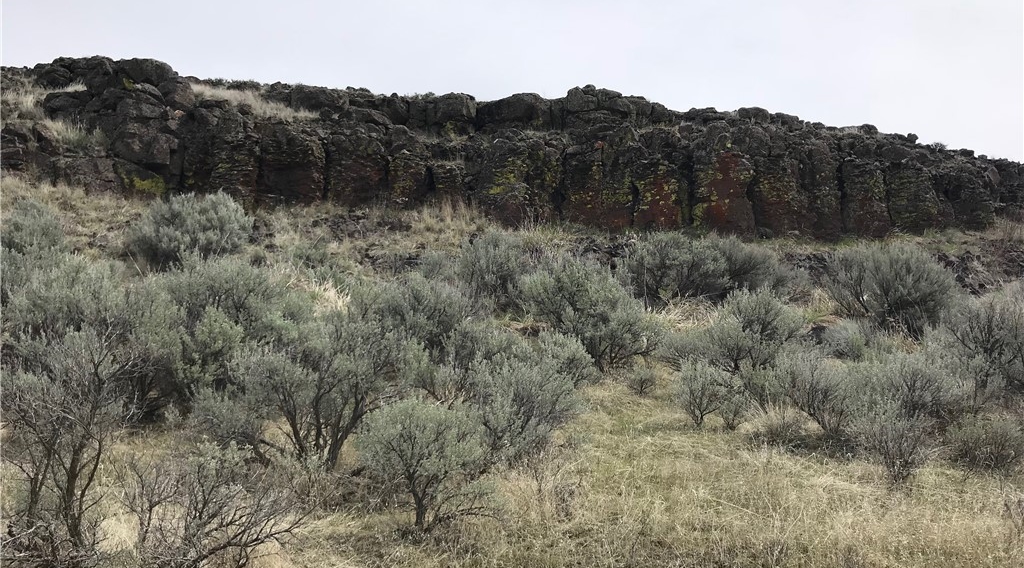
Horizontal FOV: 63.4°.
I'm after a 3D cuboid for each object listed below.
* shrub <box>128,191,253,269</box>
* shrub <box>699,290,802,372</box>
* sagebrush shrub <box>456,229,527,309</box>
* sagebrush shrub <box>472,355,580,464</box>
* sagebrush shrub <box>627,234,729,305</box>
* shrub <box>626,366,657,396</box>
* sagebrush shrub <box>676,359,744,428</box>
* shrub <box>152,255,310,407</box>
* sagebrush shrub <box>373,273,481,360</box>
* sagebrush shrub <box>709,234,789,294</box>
[{"bbox_3d":[-5.667,-0.943,14.600,2.190,1.410,2.010,0,0,0],"label":"shrub"},{"bbox_3d":[2.991,0.578,10.300,1.290,1.090,1.190,0,0,0],"label":"shrub"},{"bbox_3d":[-0.311,-0.231,13.200,1.150,1.310,1.150,0,0,0],"label":"sagebrush shrub"},{"bbox_3d":[0.111,1.030,6.800,0.900,0.900,0.830,0,0,0],"label":"sagebrush shrub"},{"bbox_3d":[2.837,-0.249,14.200,1.750,1.270,1.610,0,0,0],"label":"sagebrush shrub"},{"bbox_3d":[1.418,1.059,9.000,0.350,0.330,0.320,0,0,0],"label":"shrub"},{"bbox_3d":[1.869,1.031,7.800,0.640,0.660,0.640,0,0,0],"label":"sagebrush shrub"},{"bbox_3d":[-2.845,0.492,8.400,1.600,1.580,1.470,0,0,0],"label":"shrub"},{"bbox_3d":[-1.065,0.419,10.200,1.350,1.150,1.250,0,0,0],"label":"sagebrush shrub"},{"bbox_3d":[4.283,-0.335,15.000,1.590,1.120,1.590,0,0,0],"label":"sagebrush shrub"}]

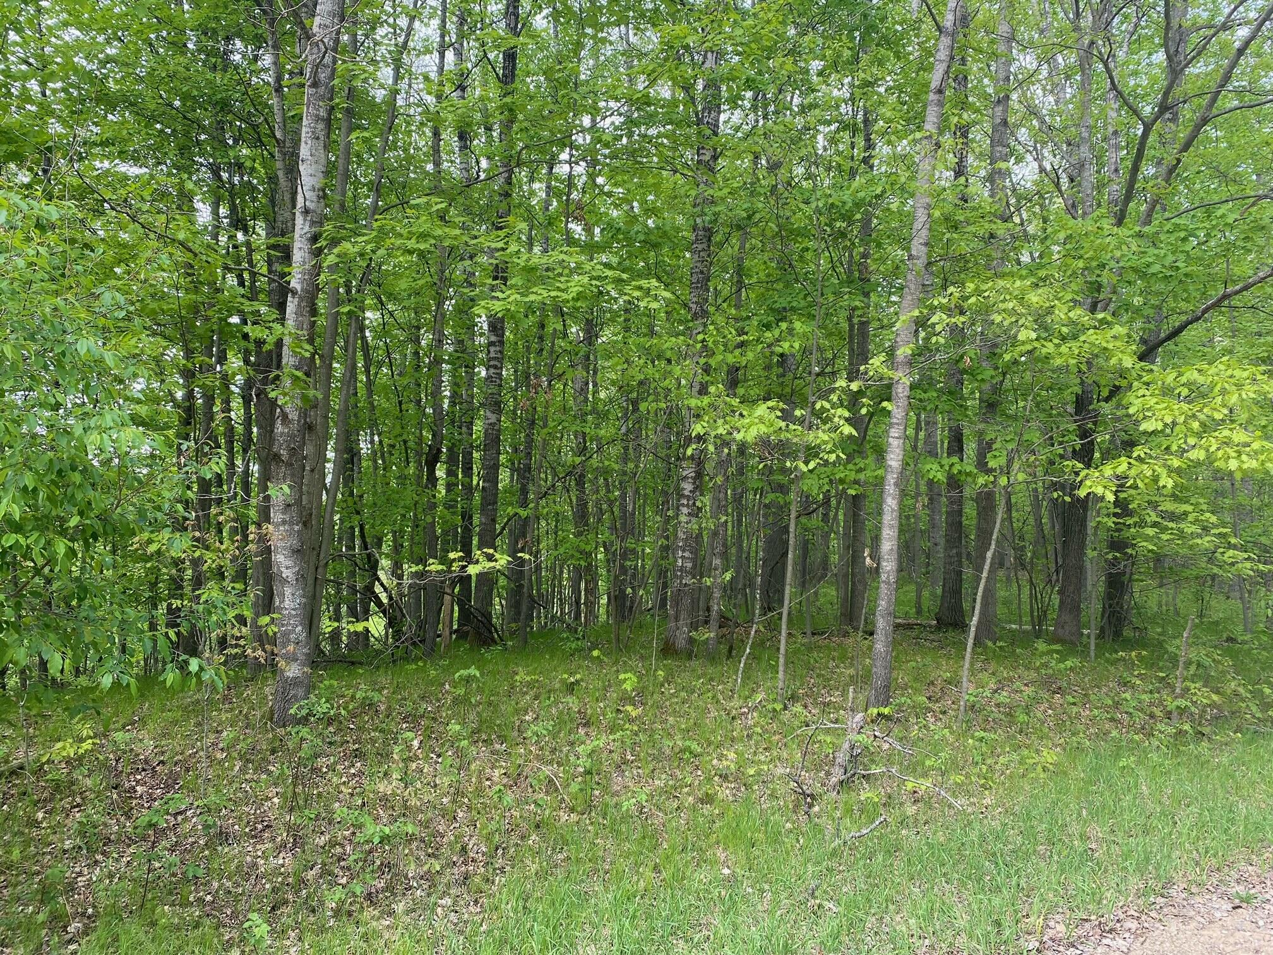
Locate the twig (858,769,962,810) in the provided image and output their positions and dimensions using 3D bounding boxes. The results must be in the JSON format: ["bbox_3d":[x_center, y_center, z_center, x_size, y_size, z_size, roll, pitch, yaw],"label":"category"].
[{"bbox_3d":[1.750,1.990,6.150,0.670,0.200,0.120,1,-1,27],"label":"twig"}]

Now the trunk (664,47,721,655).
[{"bbox_3d":[0.680,-1.500,11.080,0.330,7.050,0.330,3,-1,0],"label":"trunk"}]

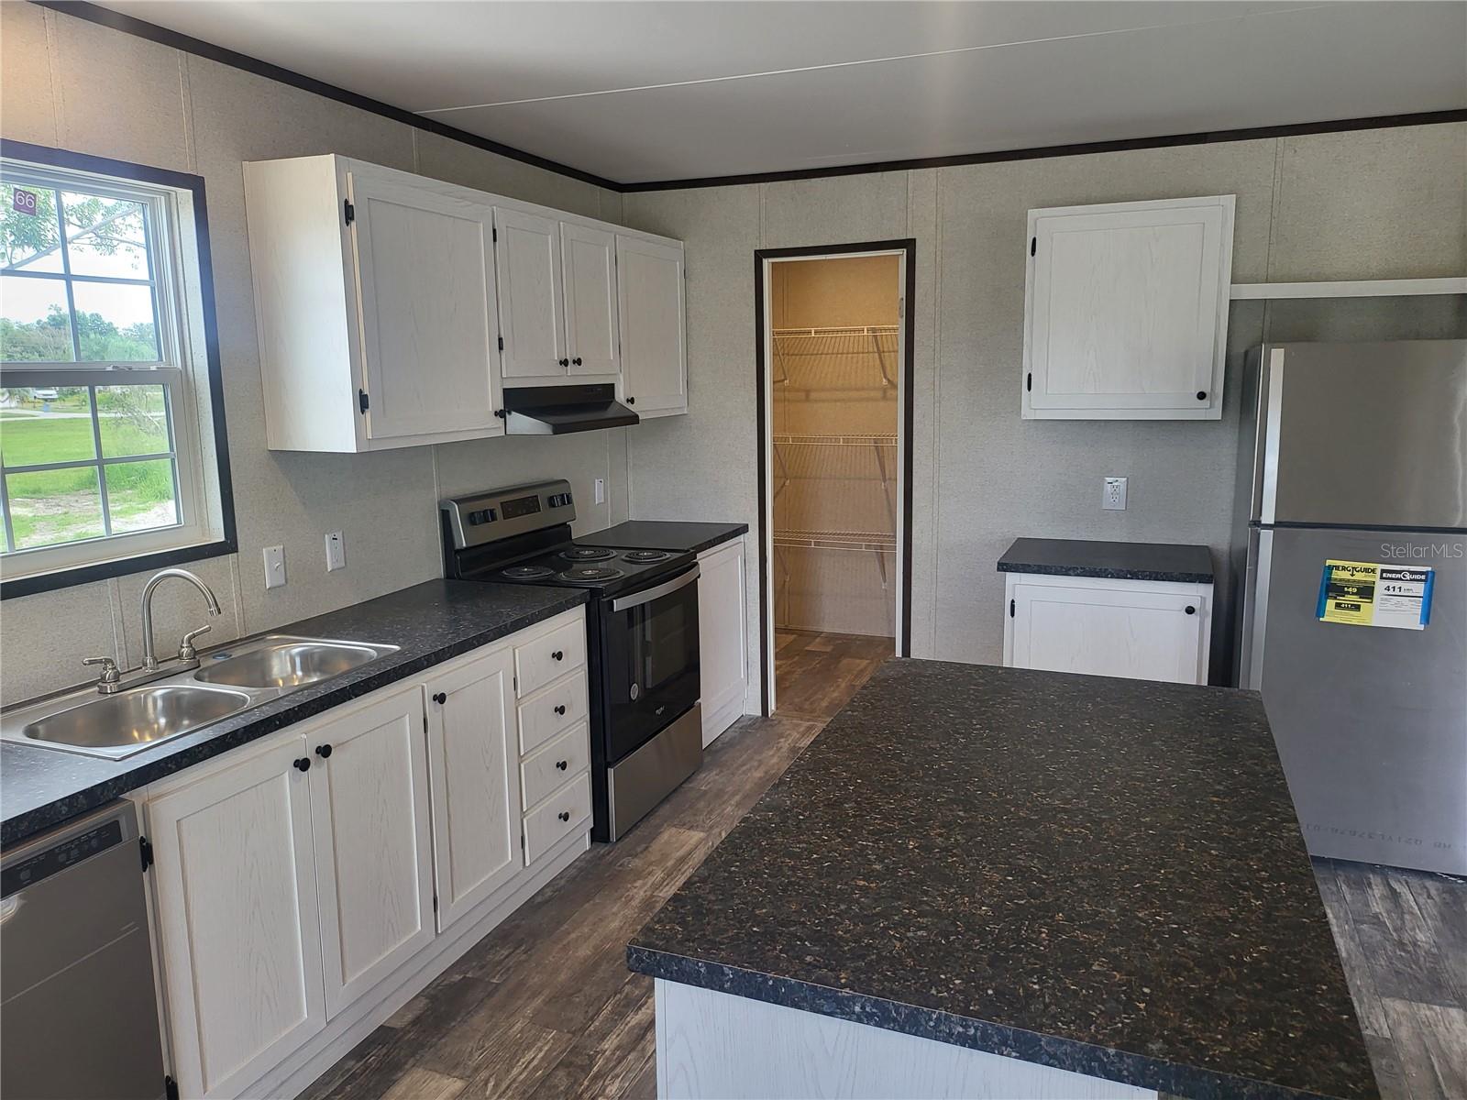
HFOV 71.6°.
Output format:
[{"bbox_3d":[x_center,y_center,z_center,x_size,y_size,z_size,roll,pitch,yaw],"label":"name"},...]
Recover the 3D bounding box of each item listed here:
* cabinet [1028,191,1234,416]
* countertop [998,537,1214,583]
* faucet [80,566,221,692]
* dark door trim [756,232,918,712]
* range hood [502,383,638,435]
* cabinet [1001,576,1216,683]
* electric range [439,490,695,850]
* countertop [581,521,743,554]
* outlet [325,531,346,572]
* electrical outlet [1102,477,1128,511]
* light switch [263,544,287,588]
[{"bbox_3d":[1.472,-0.882,3.825,0.688,0.765,0.319,3,11,23],"label":"cabinet"},{"bbox_3d":[1.422,0.035,3.880,0.724,0.037,0.561,3,11,23],"label":"countertop"},{"bbox_3d":[-1.378,0.182,2.456,0.236,0.256,0.337,3,11,23],"label":"faucet"},{"bbox_3d":[0.446,-0.242,4.550,0.719,2.161,0.029,3,11,23],"label":"dark door trim"},{"bbox_3d":[-0.697,-0.529,3.788,0.495,0.156,0.745,3,11,23],"label":"range hood"},{"bbox_3d":[1.448,0.489,3.962,0.700,0.887,0.543,3,11,23],"label":"cabinet"},{"bbox_3d":[-0.566,0.376,3.910,0.711,1.195,0.753,3,11,23],"label":"electric range"},{"bbox_3d":[-0.343,-0.050,4.544,0.616,0.037,0.694,3,11,23],"label":"countertop"},{"bbox_3d":[-1.238,0.005,3.178,0.010,0.116,0.073,3,11,23],"label":"outlet"},{"bbox_3d":[1.534,-0.224,4.089,0.090,0.131,0.010,3,11,23],"label":"electrical outlet"},{"bbox_3d":[-1.329,0.049,2.964,0.013,0.118,0.072,3,11,23],"label":"light switch"}]

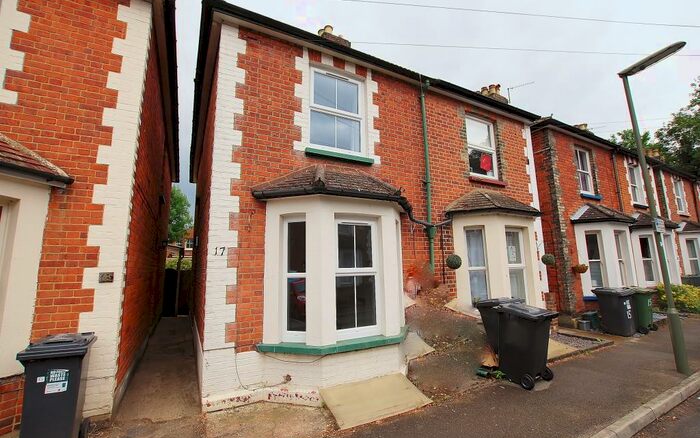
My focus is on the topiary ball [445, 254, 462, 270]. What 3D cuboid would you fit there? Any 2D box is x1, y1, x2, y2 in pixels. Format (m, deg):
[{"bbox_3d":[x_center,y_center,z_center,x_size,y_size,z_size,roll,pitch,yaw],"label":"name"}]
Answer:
[{"bbox_3d":[1.890,0.794,5.337,0.300,0.300,0.300,-1,-8,0],"label":"topiary ball"}]

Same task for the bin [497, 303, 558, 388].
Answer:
[{"bbox_3d":[2.644,1.869,4.466,0.570,1.050,0.680,3,-4,-28],"label":"bin"}]

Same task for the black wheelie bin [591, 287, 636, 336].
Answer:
[{"bbox_3d":[6.352,2.209,7.094,0.570,1.050,0.680,3,-9,-28],"label":"black wheelie bin"}]

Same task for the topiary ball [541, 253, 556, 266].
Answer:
[{"bbox_3d":[4.614,0.941,6.795,0.300,0.300,0.300,3,-9,-28],"label":"topiary ball"}]

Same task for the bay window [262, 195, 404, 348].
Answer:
[{"bbox_3d":[0.021,0.725,4.264,2.360,1.930,0.620,3,-9,-28],"label":"bay window"}]

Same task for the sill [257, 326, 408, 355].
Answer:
[{"bbox_3d":[0.055,1.690,4.098,2.480,0.100,0.680,3,-9,-28],"label":"sill"}]

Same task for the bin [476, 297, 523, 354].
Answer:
[{"bbox_3d":[2.586,1.929,5.080,0.680,1.050,0.570,-3,-9,13],"label":"bin"}]

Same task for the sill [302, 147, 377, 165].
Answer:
[{"bbox_3d":[-0.158,-1.000,4.778,1.220,0.095,0.150,3,-9,-28],"label":"sill"}]

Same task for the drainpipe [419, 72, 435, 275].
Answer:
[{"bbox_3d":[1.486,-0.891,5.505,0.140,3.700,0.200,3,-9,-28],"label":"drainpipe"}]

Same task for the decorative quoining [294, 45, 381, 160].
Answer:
[{"bbox_3d":[-0.163,-1.872,4.911,1.560,1.820,0.110,3,-9,-28],"label":"decorative quoining"}]

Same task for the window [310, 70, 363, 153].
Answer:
[{"bbox_3d":[-0.187,-1.798,4.978,1.040,1.430,0.100,3,-9,-28],"label":"window"}]

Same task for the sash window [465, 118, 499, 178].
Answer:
[{"bbox_3d":[3.041,-1.632,6.706,1.020,1.430,0.100,3,-9,-28],"label":"sash window"}]

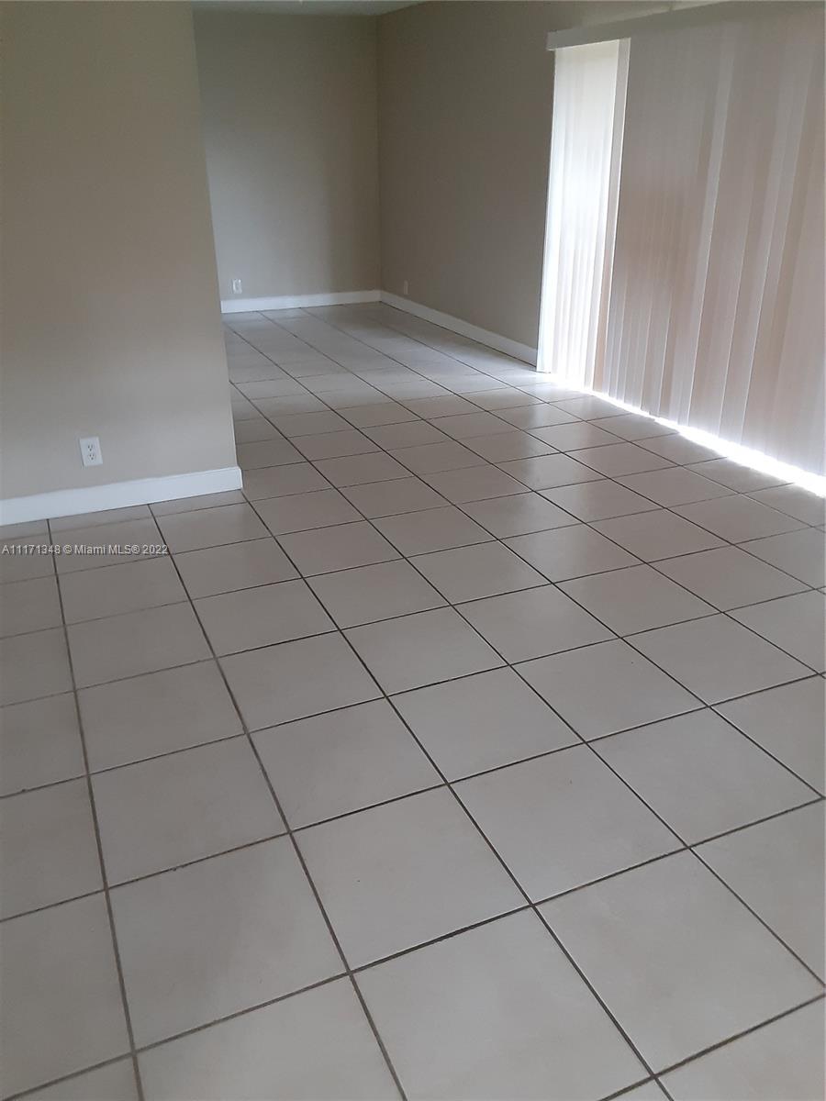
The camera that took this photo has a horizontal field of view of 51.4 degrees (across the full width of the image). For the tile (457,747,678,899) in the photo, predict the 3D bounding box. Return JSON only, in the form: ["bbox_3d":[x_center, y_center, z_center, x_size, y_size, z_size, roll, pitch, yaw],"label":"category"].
[{"bbox_3d":[0.355,0.629,2.034,0.401,0.010,0.401,-11,27,-21],"label":"tile"}]

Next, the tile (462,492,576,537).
[{"bbox_3d":[0.448,-0.152,3.683,0.402,0.010,0.402,-11,28,-21],"label":"tile"}]

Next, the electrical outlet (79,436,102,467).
[{"bbox_3d":[-1.350,-0.415,3.609,0.071,0.115,0.008,-11,27,-21],"label":"electrical outlet"}]

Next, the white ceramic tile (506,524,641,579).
[{"bbox_3d":[0.609,0.010,3.327,0.398,0.010,0.398,-11,27,-21],"label":"white ceramic tile"}]

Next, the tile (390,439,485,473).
[{"bbox_3d":[0.120,-0.470,4.343,0.396,0.010,0.396,-11,27,-21],"label":"tile"}]

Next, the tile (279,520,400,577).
[{"bbox_3d":[-0.293,-0.007,3.381,0.401,0.010,0.401,-11,27,-21],"label":"tile"}]

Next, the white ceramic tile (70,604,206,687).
[{"bbox_3d":[-0.878,0.294,2.749,0.396,0.010,0.396,-11,27,-21],"label":"white ceramic tile"}]

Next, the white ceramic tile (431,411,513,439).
[{"bbox_3d":[0.337,-0.698,4.827,0.401,0.010,0.401,-11,27,-21],"label":"white ceramic tile"}]

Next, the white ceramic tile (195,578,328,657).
[{"bbox_3d":[-0.504,0.223,2.890,0.398,0.010,0.398,-11,27,-21],"label":"white ceramic tile"}]

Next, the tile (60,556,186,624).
[{"bbox_3d":[-1.038,0.137,3.090,0.401,0.010,0.401,-11,27,-21],"label":"tile"}]

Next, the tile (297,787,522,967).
[{"bbox_3d":[-0.018,0.700,1.889,0.401,0.010,0.401,-11,27,-21],"label":"tile"}]

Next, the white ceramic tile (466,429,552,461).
[{"bbox_3d":[0.494,-0.543,4.500,0.402,0.010,0.402,-11,28,-21],"label":"white ceramic tile"}]

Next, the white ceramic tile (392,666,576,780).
[{"bbox_3d":[0.192,0.469,2.364,0.398,0.010,0.398,-11,27,-21],"label":"white ceramic tile"}]

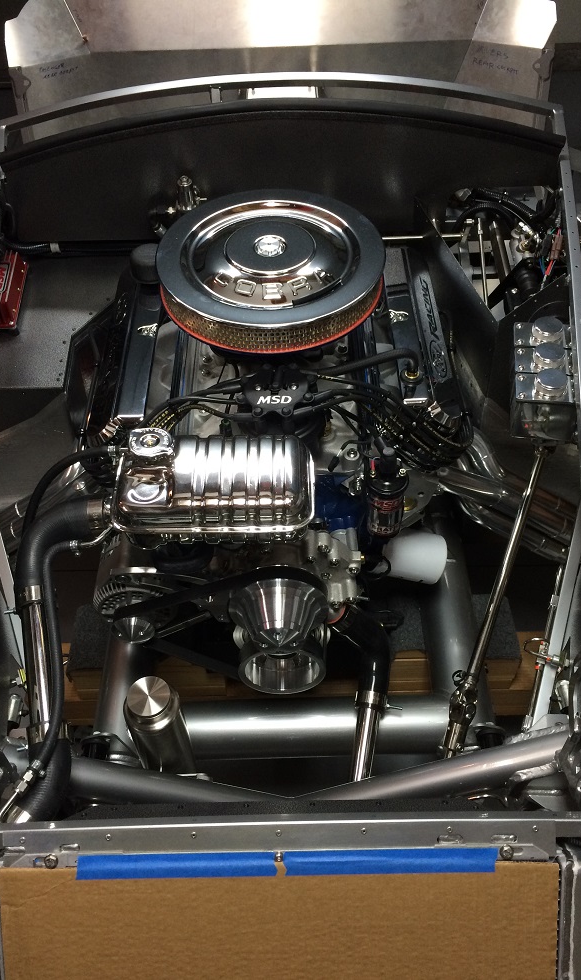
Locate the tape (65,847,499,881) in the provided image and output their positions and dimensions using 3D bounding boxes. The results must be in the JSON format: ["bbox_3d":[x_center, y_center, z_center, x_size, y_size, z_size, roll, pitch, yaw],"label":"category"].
[{"bbox_3d":[-0.004,0.404,0.885,0.454,0.004,0.025,-1,87,0],"label":"tape"}]

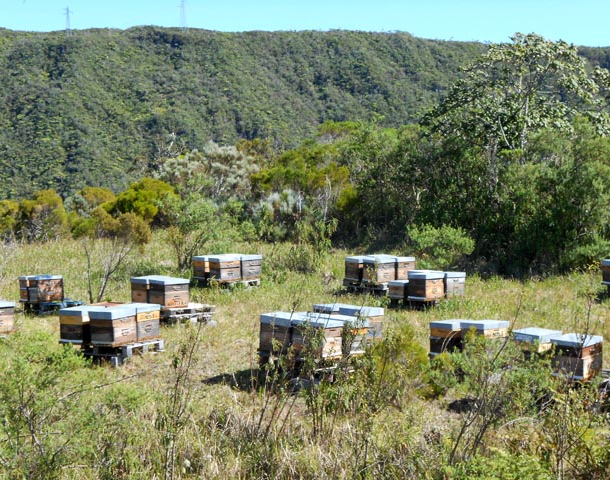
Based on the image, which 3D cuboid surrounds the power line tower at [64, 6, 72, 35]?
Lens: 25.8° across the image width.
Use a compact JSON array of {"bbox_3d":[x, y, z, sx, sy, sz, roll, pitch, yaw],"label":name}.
[{"bbox_3d":[-220.237,-203.803,1236.000,7.500,26.000,4.500,-2,3,-21],"label":"power line tower"}]

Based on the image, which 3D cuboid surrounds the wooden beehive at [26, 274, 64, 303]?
[{"bbox_3d":[-5.165,0.964,26.481,0.540,0.490,0.450,-4,5,-39],"label":"wooden beehive"}]

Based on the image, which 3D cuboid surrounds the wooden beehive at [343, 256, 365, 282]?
[{"bbox_3d":[1.284,0.685,30.458,0.562,0.521,0.467,-3,4,-37],"label":"wooden beehive"}]

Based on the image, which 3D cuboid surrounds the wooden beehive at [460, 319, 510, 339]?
[{"bbox_3d":[2.556,1.419,18.864,0.534,0.508,0.442,-2,2,-41],"label":"wooden beehive"}]

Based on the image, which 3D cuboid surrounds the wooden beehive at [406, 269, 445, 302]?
[{"bbox_3d":[2.289,0.876,25.013,0.534,0.489,0.442,-2,4,-43],"label":"wooden beehive"}]

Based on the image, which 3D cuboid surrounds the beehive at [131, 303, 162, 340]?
[{"bbox_3d":[-2.479,1.232,19.783,0.442,0.492,0.534,1,4,33],"label":"beehive"}]

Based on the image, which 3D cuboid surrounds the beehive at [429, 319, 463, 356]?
[{"bbox_3d":[2.165,1.431,19.320,0.534,0.475,0.442,-2,2,-41],"label":"beehive"}]

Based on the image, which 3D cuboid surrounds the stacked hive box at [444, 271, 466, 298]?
[{"bbox_3d":[2.881,0.919,26.724,0.562,0.502,0.467,-2,2,-41],"label":"stacked hive box"}]

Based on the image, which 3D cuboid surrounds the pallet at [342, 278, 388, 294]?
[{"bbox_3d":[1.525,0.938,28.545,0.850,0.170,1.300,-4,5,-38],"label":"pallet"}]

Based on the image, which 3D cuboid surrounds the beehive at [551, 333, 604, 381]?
[{"bbox_3d":[3.494,1.500,17.113,0.450,0.490,0.540,2,5,40],"label":"beehive"}]

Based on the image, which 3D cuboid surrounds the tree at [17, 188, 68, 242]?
[{"bbox_3d":[-8.643,-0.777,44.000,1.750,1.900,1.700,-1,3,0],"label":"tree"}]

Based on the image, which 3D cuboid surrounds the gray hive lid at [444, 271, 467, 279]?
[{"bbox_3d":[2.729,0.667,25.410,0.534,0.081,0.442,-2,4,-43],"label":"gray hive lid"}]

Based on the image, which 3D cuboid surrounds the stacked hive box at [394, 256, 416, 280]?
[{"bbox_3d":[2.172,0.675,30.329,0.562,0.521,0.467,-3,4,-37],"label":"stacked hive box"}]

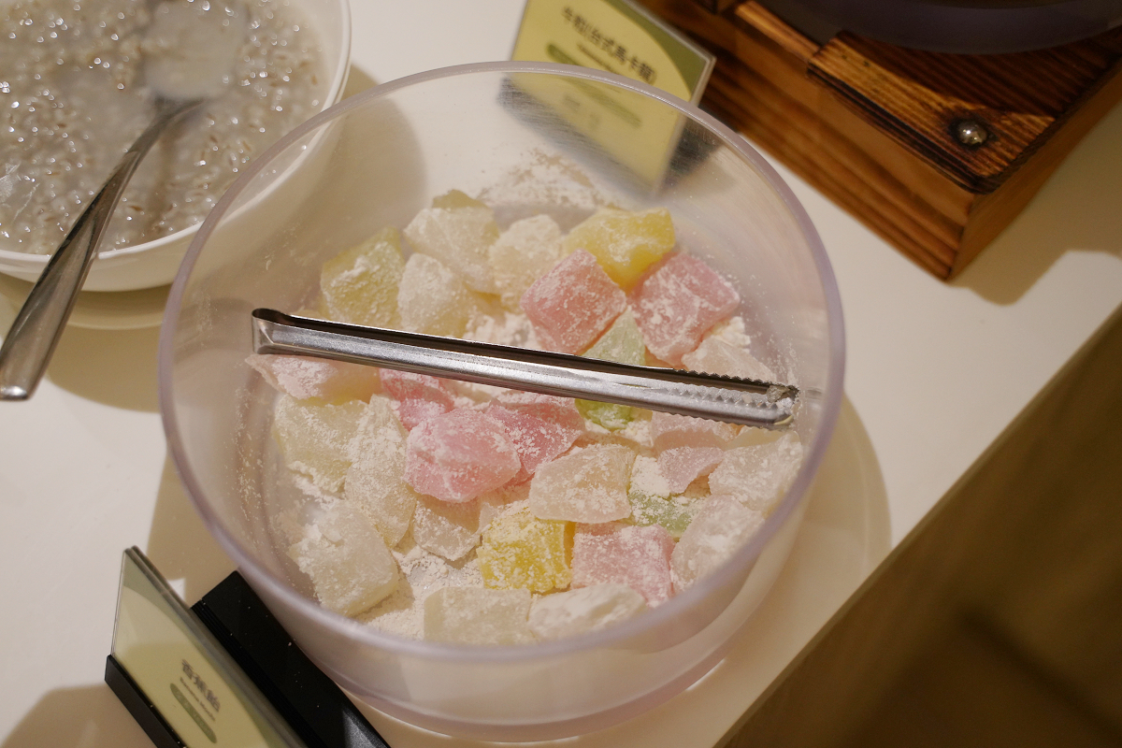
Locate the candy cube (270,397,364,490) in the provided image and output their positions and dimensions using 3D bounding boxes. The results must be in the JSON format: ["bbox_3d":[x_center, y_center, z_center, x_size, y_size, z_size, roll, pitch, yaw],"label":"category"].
[{"bbox_3d":[-0.080,0.024,0.451,0.025,0.021,0.025,10,71,6],"label":"candy cube"}]

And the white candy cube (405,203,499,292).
[{"bbox_3d":[-0.038,-0.044,0.476,0.026,0.020,0.021,36,81,9],"label":"white candy cube"}]

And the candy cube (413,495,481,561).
[{"bbox_3d":[-0.037,0.048,0.437,0.023,0.019,0.022,13,63,10],"label":"candy cube"}]

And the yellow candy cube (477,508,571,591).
[{"bbox_3d":[-0.011,0.056,0.428,0.027,0.022,0.021,-2,62,2],"label":"yellow candy cube"}]

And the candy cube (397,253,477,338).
[{"bbox_3d":[-0.043,-0.026,0.473,0.021,0.021,0.024,-12,72,-2],"label":"candy cube"}]

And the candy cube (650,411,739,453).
[{"bbox_3d":[0.044,0.016,0.441,0.028,0.020,0.022,-6,61,0],"label":"candy cube"}]

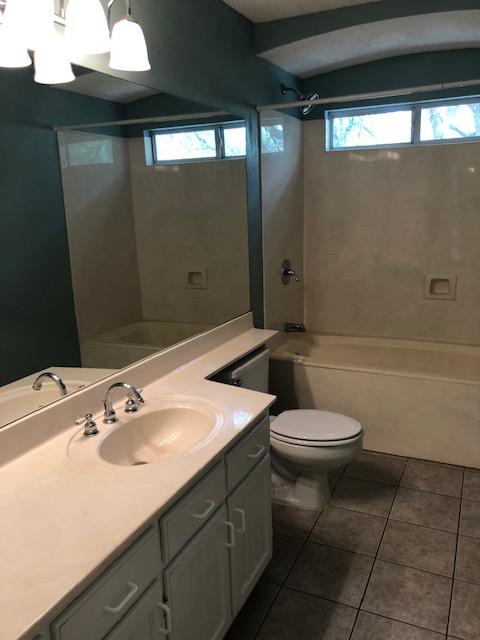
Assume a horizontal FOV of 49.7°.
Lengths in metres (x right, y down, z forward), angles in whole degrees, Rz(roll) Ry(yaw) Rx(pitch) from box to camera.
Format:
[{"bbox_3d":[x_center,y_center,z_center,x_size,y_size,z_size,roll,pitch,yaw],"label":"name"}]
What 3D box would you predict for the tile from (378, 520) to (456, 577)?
[{"bbox_3d":[0.779,0.993,2.267,0.303,0.010,0.303,4,14,25],"label":"tile"}]

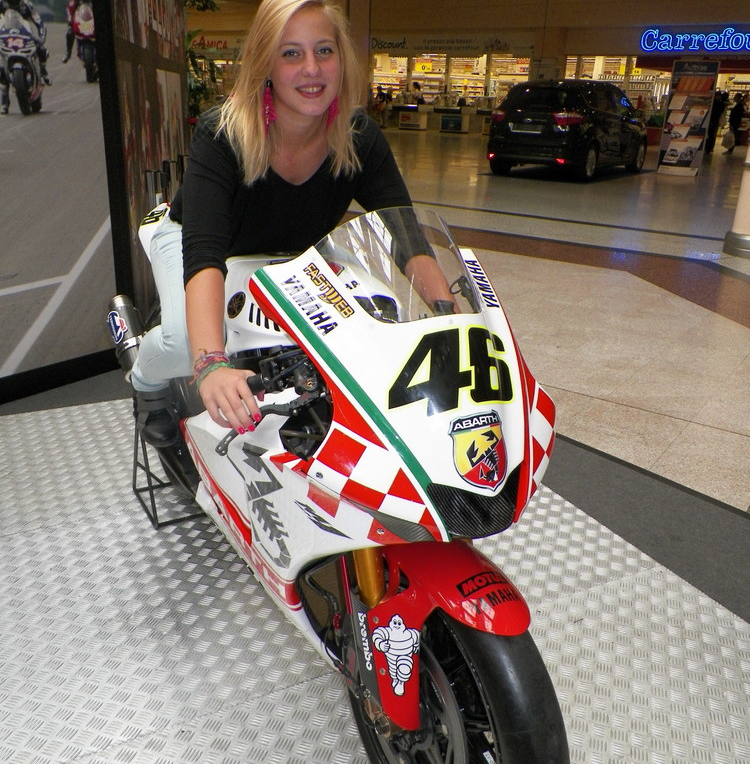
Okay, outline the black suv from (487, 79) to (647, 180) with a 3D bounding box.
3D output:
[{"bbox_3d":[3.790,-4.790,13.600,1.850,1.630,4.380,17,26,33],"label":"black suv"}]

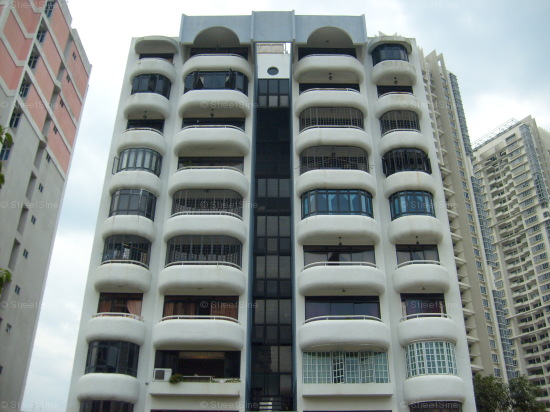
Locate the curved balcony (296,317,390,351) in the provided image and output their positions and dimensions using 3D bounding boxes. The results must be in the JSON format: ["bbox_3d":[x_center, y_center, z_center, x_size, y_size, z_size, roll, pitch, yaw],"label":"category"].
[{"bbox_3d":[3.558,6.512,28.284,4.659,1.447,1.320,0,-29,0],"label":"curved balcony"}]

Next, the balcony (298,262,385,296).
[{"bbox_3d":[3.600,3.892,29.744,4.621,1.447,1.320,0,-29,0],"label":"balcony"}]

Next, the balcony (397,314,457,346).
[{"bbox_3d":[7.928,6.382,28.692,3.036,1.508,0.962,0,-29,0],"label":"balcony"}]

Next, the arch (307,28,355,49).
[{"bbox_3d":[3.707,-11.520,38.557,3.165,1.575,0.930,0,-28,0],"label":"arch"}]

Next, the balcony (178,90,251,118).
[{"bbox_3d":[-3.815,-6.384,35.088,4.617,1.195,1.268,0,-28,0],"label":"balcony"}]

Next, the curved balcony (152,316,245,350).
[{"bbox_3d":[-3.895,6.494,28.288,4.623,1.447,1.320,0,-29,0],"label":"curved balcony"}]

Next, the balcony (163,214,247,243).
[{"bbox_3d":[-3.910,1.331,31.480,4.567,1.260,1.140,0,-28,0],"label":"balcony"}]

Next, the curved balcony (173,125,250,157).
[{"bbox_3d":[-3.891,-4.038,34.354,4.567,1.440,1.140,0,-28,0],"label":"curved balcony"}]

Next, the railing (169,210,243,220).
[{"bbox_3d":[-3.902,0.677,31.847,4.140,0.330,0.930,0,-28,0],"label":"railing"}]

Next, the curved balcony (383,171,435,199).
[{"bbox_3d":[8.157,-1.246,33.713,3.060,1.152,1.140,0,-29,0],"label":"curved balcony"}]

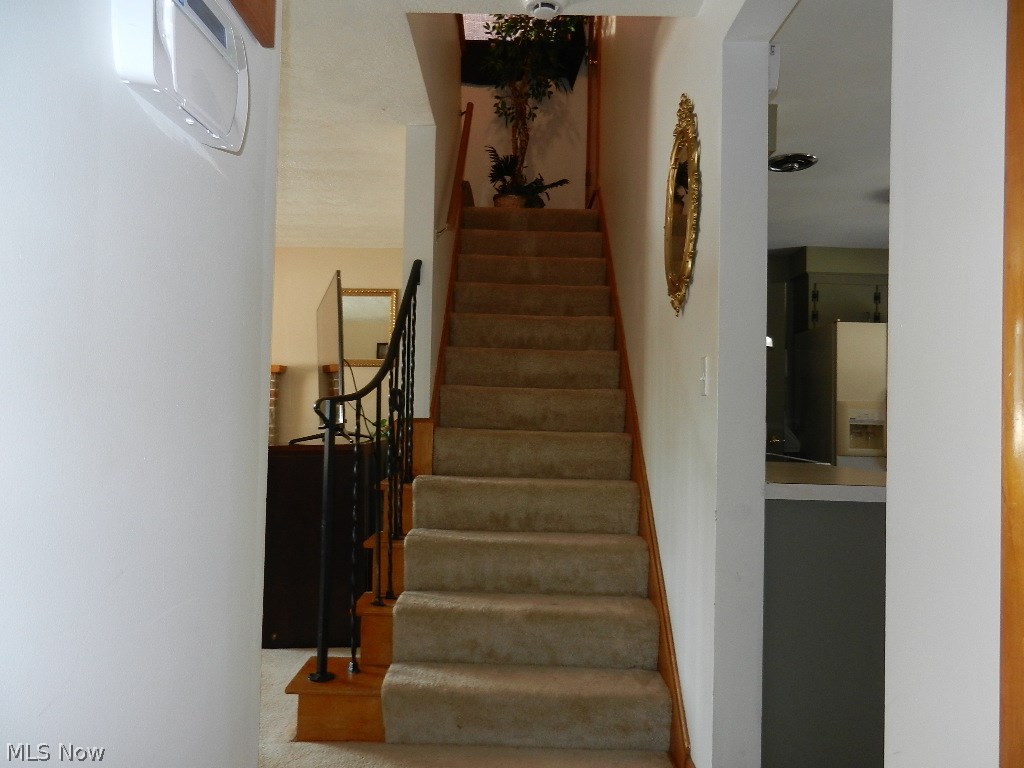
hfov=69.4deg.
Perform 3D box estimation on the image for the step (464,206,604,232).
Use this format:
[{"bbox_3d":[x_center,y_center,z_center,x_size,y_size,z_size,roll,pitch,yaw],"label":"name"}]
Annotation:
[{"bbox_3d":[0.125,-1.054,5.015,0.888,0.202,0.253,1,-1,0],"label":"step"}]

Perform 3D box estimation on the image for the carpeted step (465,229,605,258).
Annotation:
[{"bbox_3d":[0.120,-0.857,4.788,0.888,0.202,0.253,1,-1,0],"label":"carpeted step"}]

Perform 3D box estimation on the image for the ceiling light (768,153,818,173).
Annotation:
[{"bbox_3d":[1.414,-1.093,3.718,0.259,0.056,0.259,1,-1,0],"label":"ceiling light"}]

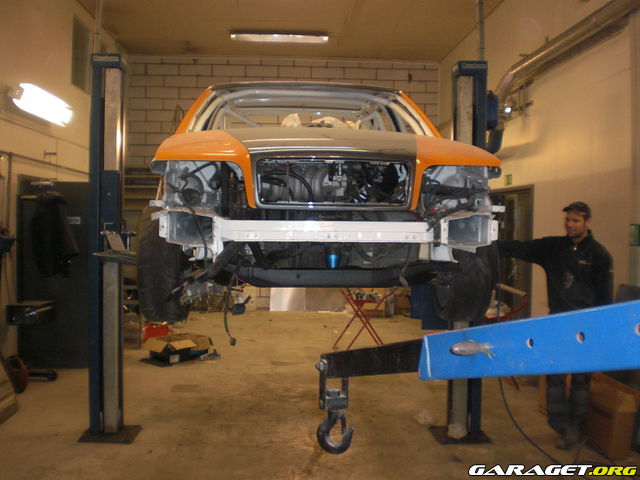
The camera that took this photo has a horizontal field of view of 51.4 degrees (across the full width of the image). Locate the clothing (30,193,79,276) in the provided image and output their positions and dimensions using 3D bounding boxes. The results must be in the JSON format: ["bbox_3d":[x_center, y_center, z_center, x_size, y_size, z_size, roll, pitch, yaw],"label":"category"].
[{"bbox_3d":[-2.812,-0.069,7.050,0.480,0.900,0.250,0,1,-6],"label":"clothing"}]

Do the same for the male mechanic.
[{"bbox_3d":[1.711,0.594,4.976,0.950,1.770,0.400,1,1,24],"label":"male mechanic"}]

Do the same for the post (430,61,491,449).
[{"bbox_3d":[1.078,0.062,5.005,0.370,2.820,0.380,1,1,-2],"label":"post"}]

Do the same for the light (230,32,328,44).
[{"bbox_3d":[-0.643,-3.204,10.556,1.550,0.100,0.150,1,1,-3],"label":"light"}]

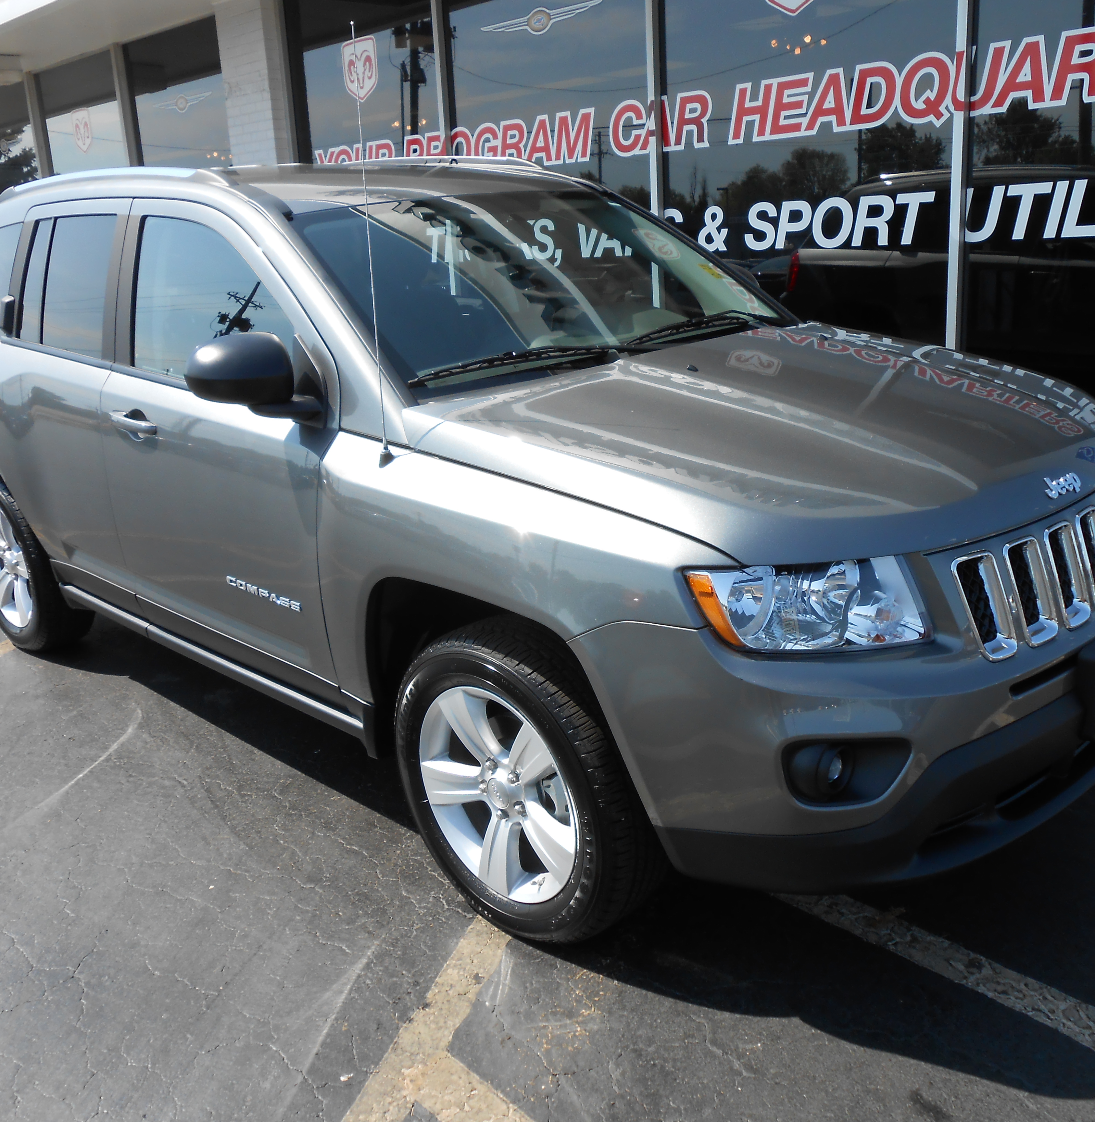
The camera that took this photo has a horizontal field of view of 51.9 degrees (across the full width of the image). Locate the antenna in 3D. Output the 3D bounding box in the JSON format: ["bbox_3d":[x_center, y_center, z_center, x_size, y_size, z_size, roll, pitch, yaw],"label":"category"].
[{"bbox_3d":[-0.361,-0.626,2.275,0.030,0.862,0.030,11,18,43],"label":"antenna"}]

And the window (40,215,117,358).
[{"bbox_3d":[-1.421,-0.826,3.375,0.445,0.410,0.045,14,7,43],"label":"window"}]

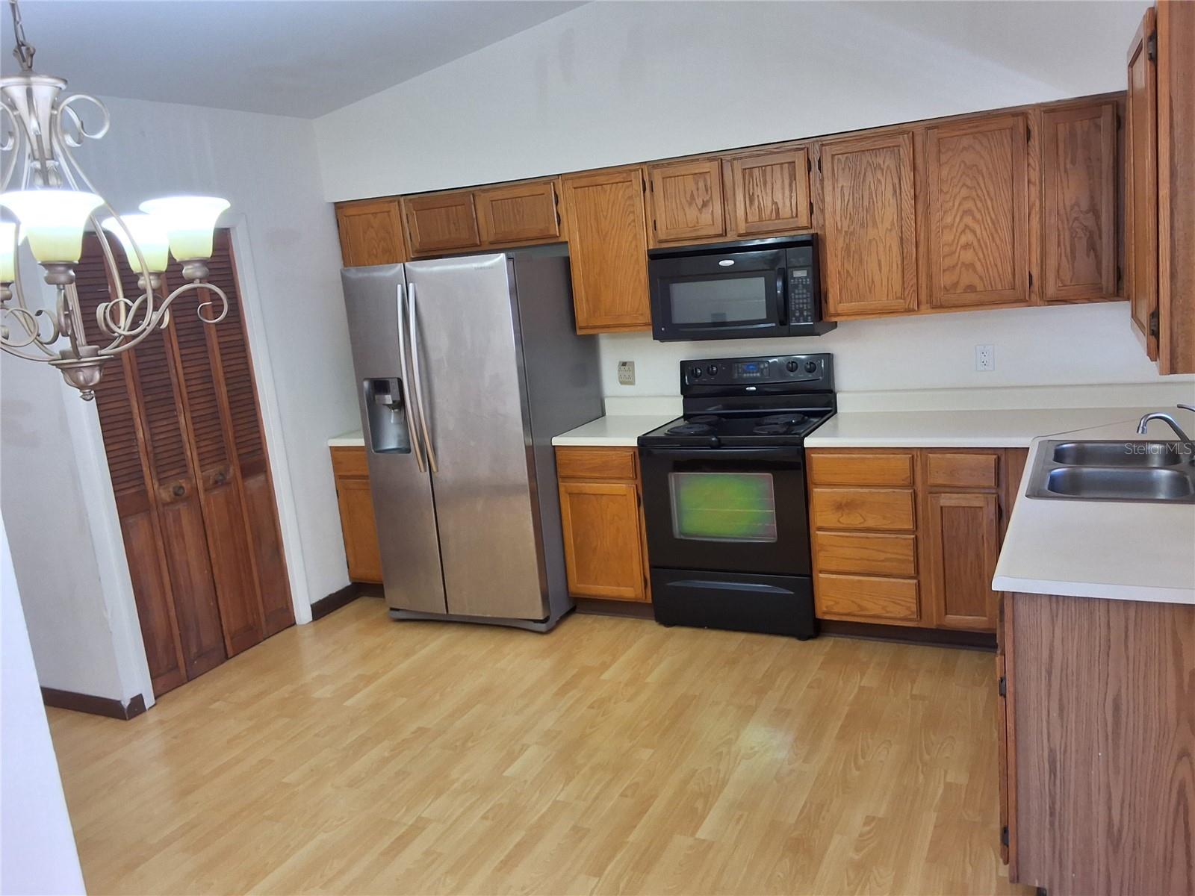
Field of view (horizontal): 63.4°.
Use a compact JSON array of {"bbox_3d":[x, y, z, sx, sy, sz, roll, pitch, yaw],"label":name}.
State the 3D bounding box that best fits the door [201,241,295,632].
[{"bbox_3d":[-1.753,-0.042,4.811,0.032,2.018,0.221,0,13,27],"label":"door"}]

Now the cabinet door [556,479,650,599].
[{"bbox_3d":[0.032,0.447,4.634,0.418,0.574,0.025,0,13,27],"label":"cabinet door"}]

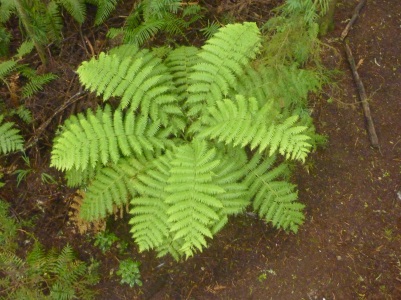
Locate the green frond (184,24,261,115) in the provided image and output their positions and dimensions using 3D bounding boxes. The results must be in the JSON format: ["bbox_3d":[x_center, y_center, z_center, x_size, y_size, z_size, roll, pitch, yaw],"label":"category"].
[{"bbox_3d":[0.254,-0.836,4.800,0.539,0.220,1.165,20,61,11],"label":"green frond"}]

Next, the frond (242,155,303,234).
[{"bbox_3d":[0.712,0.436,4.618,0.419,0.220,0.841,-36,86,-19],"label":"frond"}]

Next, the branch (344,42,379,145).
[{"bbox_3d":[1.685,-0.614,4.867,0.080,0.070,1.339,-4,61,0],"label":"branch"}]

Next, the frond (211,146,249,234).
[{"bbox_3d":[0.095,0.284,3.495,0.380,0.270,0.688,-10,61,-4],"label":"frond"}]

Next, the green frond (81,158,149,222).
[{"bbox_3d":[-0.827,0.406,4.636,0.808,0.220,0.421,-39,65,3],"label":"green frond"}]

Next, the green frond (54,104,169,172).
[{"bbox_3d":[-0.683,-0.094,3.590,0.880,0.270,0.370,-10,61,-4],"label":"green frond"}]

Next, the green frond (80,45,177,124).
[{"bbox_3d":[-0.598,-0.505,3.813,0.945,0.270,0.380,27,65,15],"label":"green frond"}]

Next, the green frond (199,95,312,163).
[{"bbox_3d":[0.390,-0.141,3.583,0.880,0.270,0.360,11,62,7],"label":"green frond"}]

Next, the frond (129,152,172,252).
[{"bbox_3d":[-0.300,0.353,3.366,0.340,0.270,0.746,11,62,8],"label":"frond"}]

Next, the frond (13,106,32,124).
[{"bbox_3d":[-1.795,-0.348,4.666,0.262,0.090,0.150,33,67,18],"label":"frond"}]

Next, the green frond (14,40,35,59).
[{"bbox_3d":[-2.439,-1.382,6.448,0.299,0.100,0.181,-37,64,2],"label":"green frond"}]

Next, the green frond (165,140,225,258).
[{"bbox_3d":[-0.053,0.435,4.158,0.503,0.250,1.031,2,70,1],"label":"green frond"}]

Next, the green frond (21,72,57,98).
[{"bbox_3d":[-2.162,-0.868,6.260,0.431,0.120,0.230,-33,64,-18],"label":"green frond"}]

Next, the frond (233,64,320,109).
[{"bbox_3d":[0.879,-0.693,5.302,1.098,0.250,0.481,-6,59,-16],"label":"frond"}]

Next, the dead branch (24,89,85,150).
[{"bbox_3d":[-1.495,-0.320,4.790,0.120,0.080,0.856,31,67,17],"label":"dead branch"}]

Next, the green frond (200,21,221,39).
[{"bbox_3d":[0.148,-1.773,6.891,0.268,0.120,0.263,-5,70,-3],"label":"green frond"}]

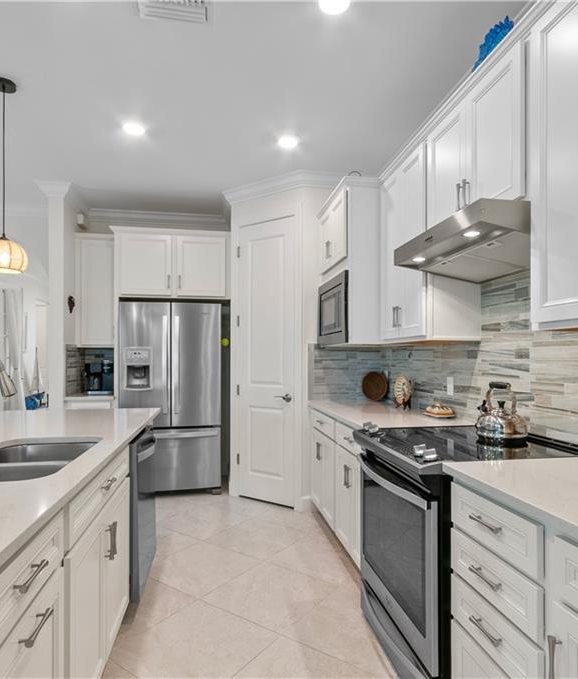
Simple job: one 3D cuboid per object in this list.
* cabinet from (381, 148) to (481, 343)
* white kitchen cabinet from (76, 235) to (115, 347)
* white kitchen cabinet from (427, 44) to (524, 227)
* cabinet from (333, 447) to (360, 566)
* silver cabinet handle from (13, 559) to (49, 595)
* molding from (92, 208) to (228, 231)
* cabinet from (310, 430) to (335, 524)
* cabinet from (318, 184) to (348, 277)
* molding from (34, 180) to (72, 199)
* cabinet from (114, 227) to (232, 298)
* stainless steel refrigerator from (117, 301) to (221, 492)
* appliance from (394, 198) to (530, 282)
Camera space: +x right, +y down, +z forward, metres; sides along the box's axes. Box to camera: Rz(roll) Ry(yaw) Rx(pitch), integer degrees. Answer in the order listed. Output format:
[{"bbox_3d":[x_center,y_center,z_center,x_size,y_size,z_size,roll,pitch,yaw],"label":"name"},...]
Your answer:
[{"bbox_3d":[0.850,-0.528,2.671,0.325,1.088,0.650,0,-2,-10],"label":"cabinet"},{"bbox_3d":[-1.853,-0.462,4.245,0.430,1.097,0.330,0,-2,-10],"label":"white kitchen cabinet"},{"bbox_3d":[0.972,-0.806,1.970,0.325,0.588,0.745,0,-2,-10],"label":"white kitchen cabinet"},{"bbox_3d":[0.639,0.970,2.599,0.580,0.602,0.592,0,-2,-10],"label":"cabinet"},{"bbox_3d":[-0.571,0.521,0.942,0.035,0.018,0.128,0,-2,-10],"label":"silver cabinet handle"},{"bbox_3d":[-1.342,-1.246,4.380,1.367,0.120,0.100,0,-2,-10],"label":"molding"},{"bbox_3d":[0.536,0.996,3.201,0.580,0.602,0.631,0,-2,-10],"label":"cabinet"},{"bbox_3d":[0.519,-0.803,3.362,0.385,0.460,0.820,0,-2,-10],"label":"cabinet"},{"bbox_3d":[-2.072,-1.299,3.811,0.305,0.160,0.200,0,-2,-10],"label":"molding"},{"bbox_3d":[-1.109,-0.679,4.146,1.017,0.640,0.610,0,-2,-10],"label":"cabinet"},{"bbox_3d":[-1.145,0.554,4.258,0.920,1.790,0.720,0,-2,-10],"label":"stainless steel refrigerator"},{"bbox_3d":[0.876,-0.410,1.956,0.500,0.165,0.757,0,-2,-10],"label":"appliance"}]

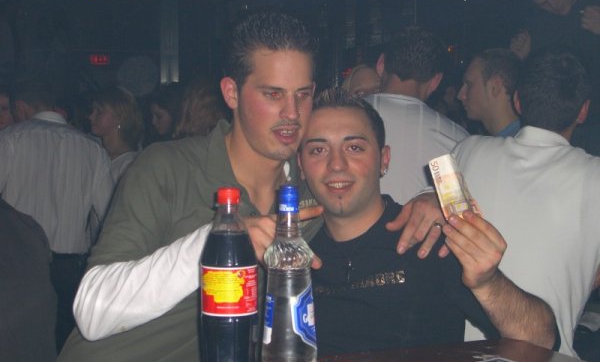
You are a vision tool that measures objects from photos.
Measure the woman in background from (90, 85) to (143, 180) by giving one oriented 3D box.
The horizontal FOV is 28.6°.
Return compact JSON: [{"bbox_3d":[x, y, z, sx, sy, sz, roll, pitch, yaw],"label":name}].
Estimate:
[{"bbox_3d":[-0.805,0.407,5.330,0.300,1.660,0.450,-1,2,-13],"label":"woman in background"}]

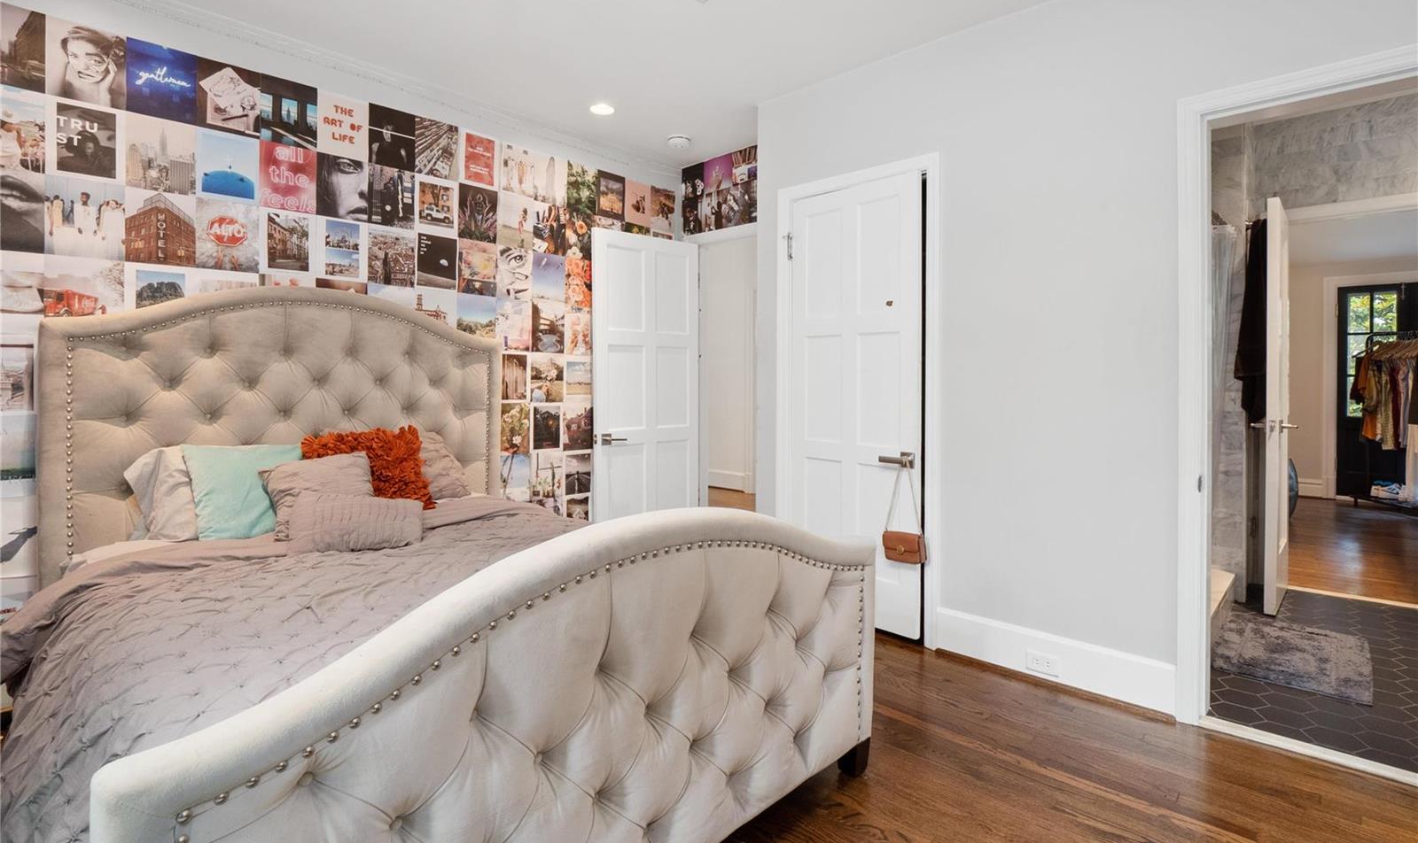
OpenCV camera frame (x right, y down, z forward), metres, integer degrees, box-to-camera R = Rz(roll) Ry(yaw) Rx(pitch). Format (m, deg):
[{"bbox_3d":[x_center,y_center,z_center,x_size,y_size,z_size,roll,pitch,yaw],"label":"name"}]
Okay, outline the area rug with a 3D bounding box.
[{"bbox_3d":[2.437,0.950,2.649,0.453,0.024,0.797,4,7,42],"label":"area rug"}]

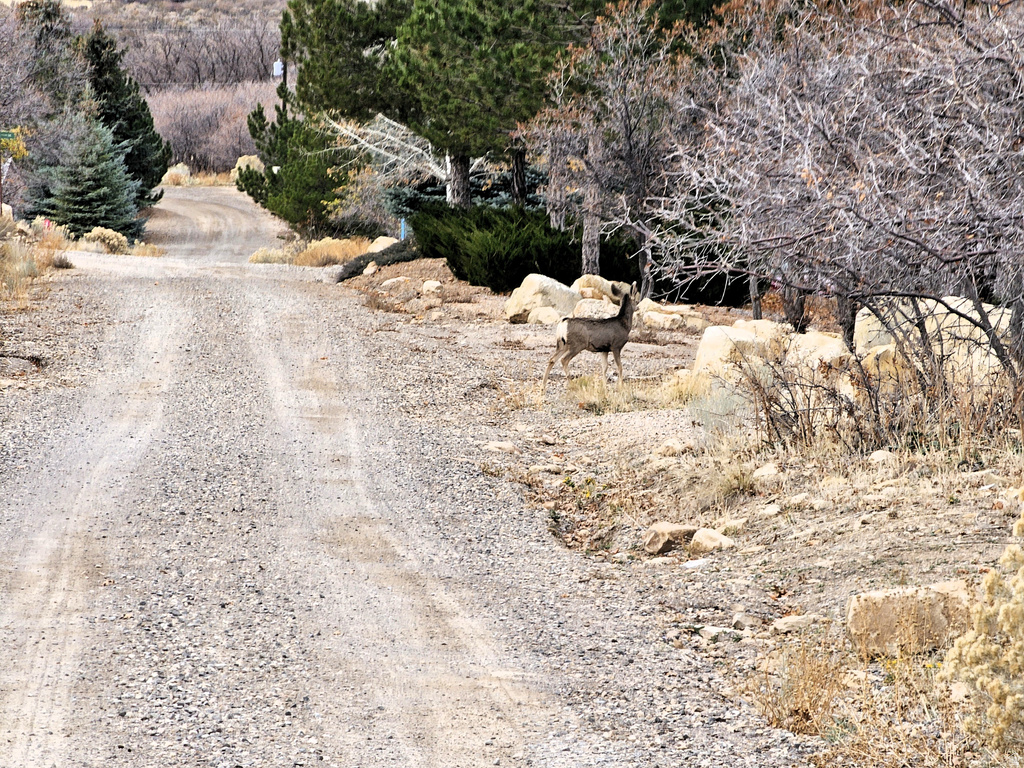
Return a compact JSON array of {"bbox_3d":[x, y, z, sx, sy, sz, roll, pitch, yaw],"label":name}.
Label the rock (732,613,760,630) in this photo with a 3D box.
[{"bbox_3d":[1.012,1.030,29.500,0.113,0.078,0.096,0,1,0],"label":"rock"}]

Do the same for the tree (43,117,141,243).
[{"bbox_3d":[-9.730,-4.795,158.000,2.253,2.953,2.200,0,1,0],"label":"tree"}]

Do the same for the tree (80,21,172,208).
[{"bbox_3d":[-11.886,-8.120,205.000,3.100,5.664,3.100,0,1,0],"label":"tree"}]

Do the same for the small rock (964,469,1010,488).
[{"bbox_3d":[3.005,0.597,43.000,0.291,0.126,0.233,0,1,0],"label":"small rock"}]

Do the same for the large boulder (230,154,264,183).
[{"bbox_3d":[-8.924,-7.285,230.000,1.183,0.940,1.100,0,1,0],"label":"large boulder"}]

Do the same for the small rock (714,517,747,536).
[{"bbox_3d":[1.220,0.796,38.000,0.179,0.112,0.143,0,1,0],"label":"small rock"}]

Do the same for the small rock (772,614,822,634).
[{"bbox_3d":[1.479,1.255,35.500,0.261,0.097,0.200,0,1,0],"label":"small rock"}]

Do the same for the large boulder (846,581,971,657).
[{"bbox_3d":[2.004,1.182,34.300,0.635,0.366,0.420,0,1,0],"label":"large boulder"}]

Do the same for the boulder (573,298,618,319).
[{"bbox_3d":[1.074,-0.940,87.000,0.601,0.300,0.450,0,1,0],"label":"boulder"}]

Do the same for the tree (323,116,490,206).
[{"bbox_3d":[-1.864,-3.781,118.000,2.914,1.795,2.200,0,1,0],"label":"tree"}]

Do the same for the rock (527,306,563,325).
[{"bbox_3d":[0.509,-1.072,106.500,0.564,0.282,0.451,0,1,0],"label":"rock"}]

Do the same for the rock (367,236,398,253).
[{"bbox_3d":[-2.587,-2.799,137.000,0.685,0.337,0.480,0,1,0],"label":"rock"}]

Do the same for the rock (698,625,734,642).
[{"bbox_3d":[0.866,1.056,28.800,0.152,0.076,0.114,0,1,0],"label":"rock"}]

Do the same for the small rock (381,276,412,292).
[{"bbox_3d":[-1.816,-1.573,107.000,0.503,0.231,0.380,0,1,0],"label":"small rock"}]

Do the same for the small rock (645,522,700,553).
[{"bbox_3d":[0.863,0.836,36.800,0.292,0.173,0.248,0,1,0],"label":"small rock"}]

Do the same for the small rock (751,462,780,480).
[{"bbox_3d":[1.777,0.611,47.500,0.195,0.121,0.170,0,1,0],"label":"small rock"}]

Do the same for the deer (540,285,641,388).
[{"bbox_3d":[0.854,-0.524,75.000,1.120,1.191,0.300,-1,2,-32],"label":"deer"}]

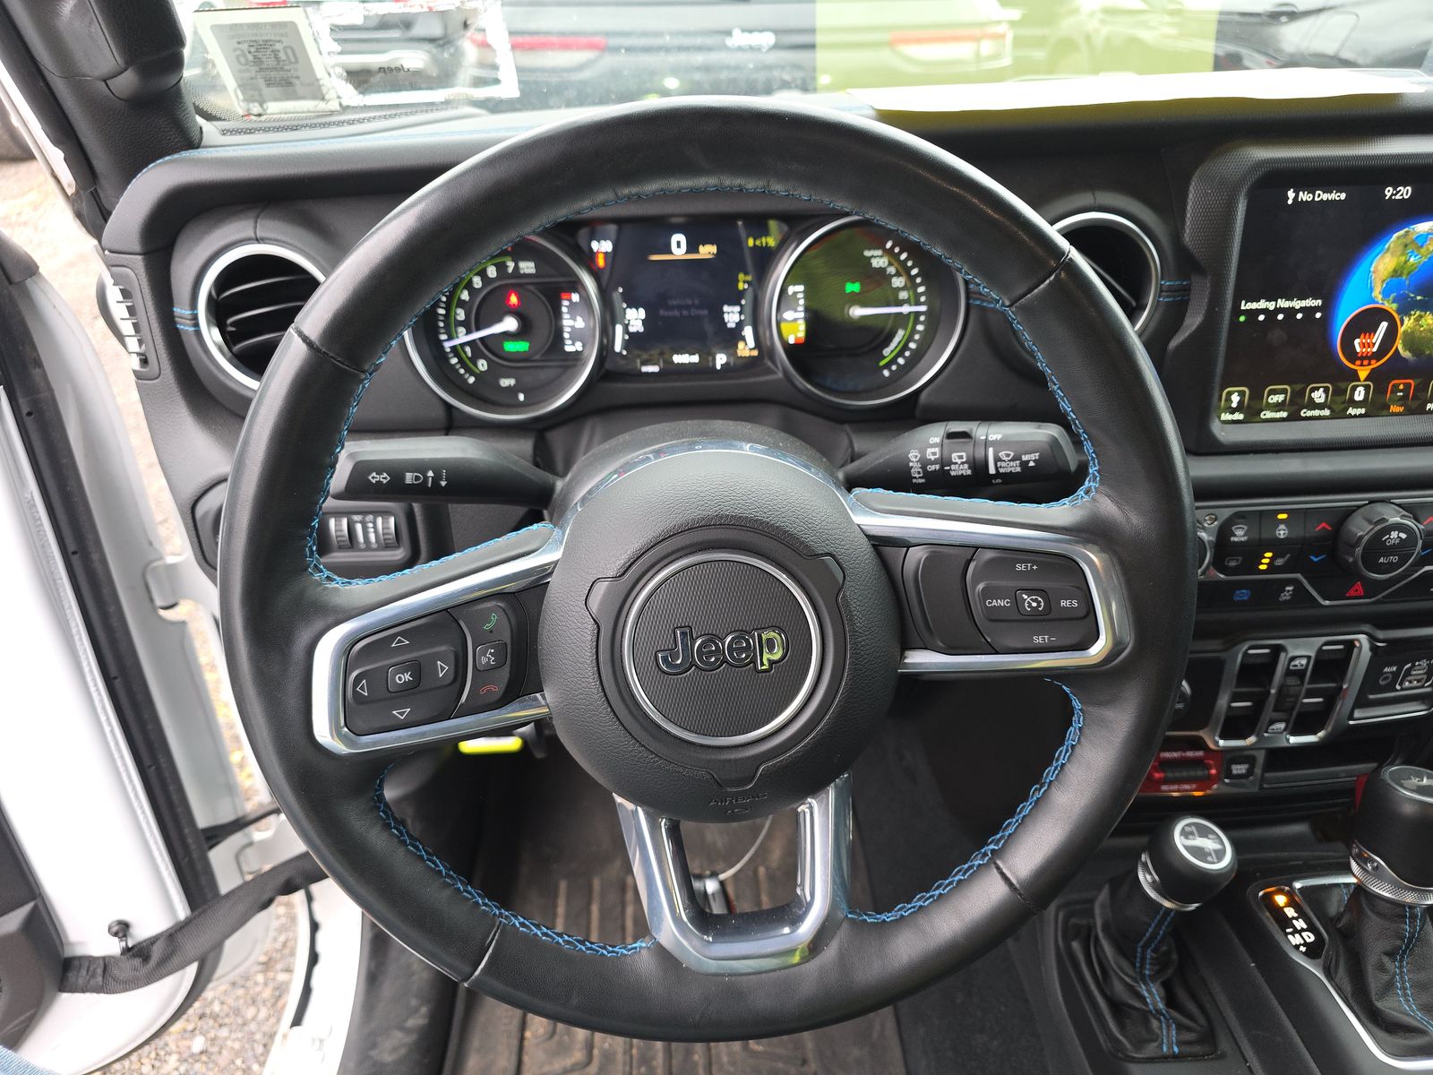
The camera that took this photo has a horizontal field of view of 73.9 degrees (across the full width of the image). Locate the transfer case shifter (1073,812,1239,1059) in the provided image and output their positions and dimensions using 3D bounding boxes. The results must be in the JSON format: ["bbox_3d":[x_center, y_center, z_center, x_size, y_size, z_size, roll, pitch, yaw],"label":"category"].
[{"bbox_3d":[0.276,0.228,0.591,0.078,0.158,0.110,-3,31,-2],"label":"transfer case shifter"}]

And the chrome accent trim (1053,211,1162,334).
[{"bbox_3d":[0.225,-0.155,0.586,0.090,0.090,0.045,-3,13,-3],"label":"chrome accent trim"}]

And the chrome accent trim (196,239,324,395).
[{"bbox_3d":[-0.252,-0.123,0.544,0.086,0.086,0.018,1,20,3],"label":"chrome accent trim"}]

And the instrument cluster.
[{"bbox_3d":[-0.017,-0.136,0.579,0.332,0.120,0.050,-3,25,-2],"label":"instrument cluster"}]

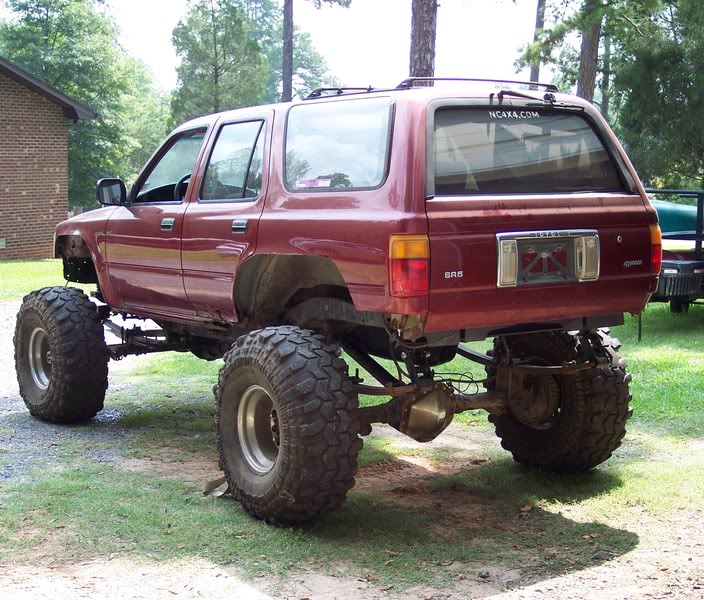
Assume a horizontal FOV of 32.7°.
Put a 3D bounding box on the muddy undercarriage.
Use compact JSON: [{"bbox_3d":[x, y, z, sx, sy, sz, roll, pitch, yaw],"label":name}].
[{"bbox_3d":[-0.431,0.433,7.546,2.082,0.950,3.974,-4,7,-34],"label":"muddy undercarriage"}]

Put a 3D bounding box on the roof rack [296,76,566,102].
[{"bbox_3d":[0.416,-1.058,6.110,1.030,0.085,0.920,-4,7,-34],"label":"roof rack"}]

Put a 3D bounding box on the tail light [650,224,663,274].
[{"bbox_3d":[1.488,-0.241,5.947,0.172,0.256,0.110,-4,7,-34],"label":"tail light"}]

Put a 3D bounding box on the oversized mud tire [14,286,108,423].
[{"bbox_3d":[-2.015,0.385,8.313,0.329,0.932,0.932,-5,7,-36],"label":"oversized mud tire"}]

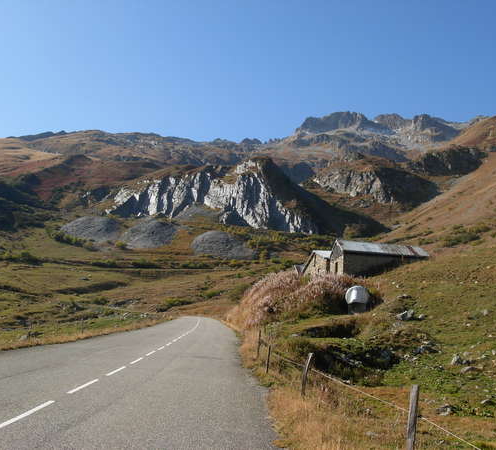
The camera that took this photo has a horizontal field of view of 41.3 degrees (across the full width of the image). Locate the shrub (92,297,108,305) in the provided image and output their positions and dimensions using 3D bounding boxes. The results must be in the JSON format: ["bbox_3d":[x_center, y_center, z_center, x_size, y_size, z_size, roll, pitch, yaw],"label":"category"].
[{"bbox_3d":[-23.512,12.035,105.000,2.470,1.240,1.860,3,-7,0],"label":"shrub"}]

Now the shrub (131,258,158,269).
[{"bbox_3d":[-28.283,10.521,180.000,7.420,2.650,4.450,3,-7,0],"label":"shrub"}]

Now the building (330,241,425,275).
[{"bbox_3d":[16.954,4.881,85.629,11.340,5.010,5.810,4,-7,-9],"label":"building"}]

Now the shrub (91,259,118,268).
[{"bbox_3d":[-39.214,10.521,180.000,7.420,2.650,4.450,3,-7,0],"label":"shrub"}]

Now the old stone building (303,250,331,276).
[{"bbox_3d":[14.633,6.888,109.633,8.500,5.400,8.200,3,-4,-24],"label":"old stone building"}]

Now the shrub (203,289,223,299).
[{"bbox_3d":[-6.036,11.647,112.000,3.300,1.650,2.470,3,-7,0],"label":"shrub"}]

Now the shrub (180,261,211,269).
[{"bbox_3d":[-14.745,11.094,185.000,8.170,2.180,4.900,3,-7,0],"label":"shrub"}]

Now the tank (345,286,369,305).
[{"bbox_3d":[7.165,4.722,43.500,1.450,1.300,1.800,2,-7,9],"label":"tank"}]

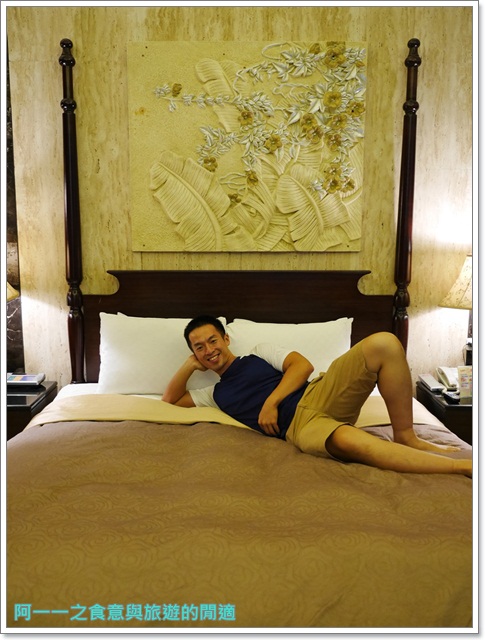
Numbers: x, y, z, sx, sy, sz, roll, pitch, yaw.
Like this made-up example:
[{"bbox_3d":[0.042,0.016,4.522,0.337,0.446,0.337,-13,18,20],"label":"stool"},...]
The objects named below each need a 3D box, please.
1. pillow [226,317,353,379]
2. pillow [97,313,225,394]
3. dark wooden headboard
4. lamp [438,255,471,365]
[{"bbox_3d":[0.240,0.179,3.187,0.640,0.430,0.170,0,-6,0],"label":"pillow"},{"bbox_3d":[-0.405,0.169,3.186,0.650,0.430,0.170,0,-6,0],"label":"pillow"},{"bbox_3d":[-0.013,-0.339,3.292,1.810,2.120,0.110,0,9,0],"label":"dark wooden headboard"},{"bbox_3d":[1.205,0.031,3.194,0.430,0.720,0.430,0,9,0],"label":"lamp"}]

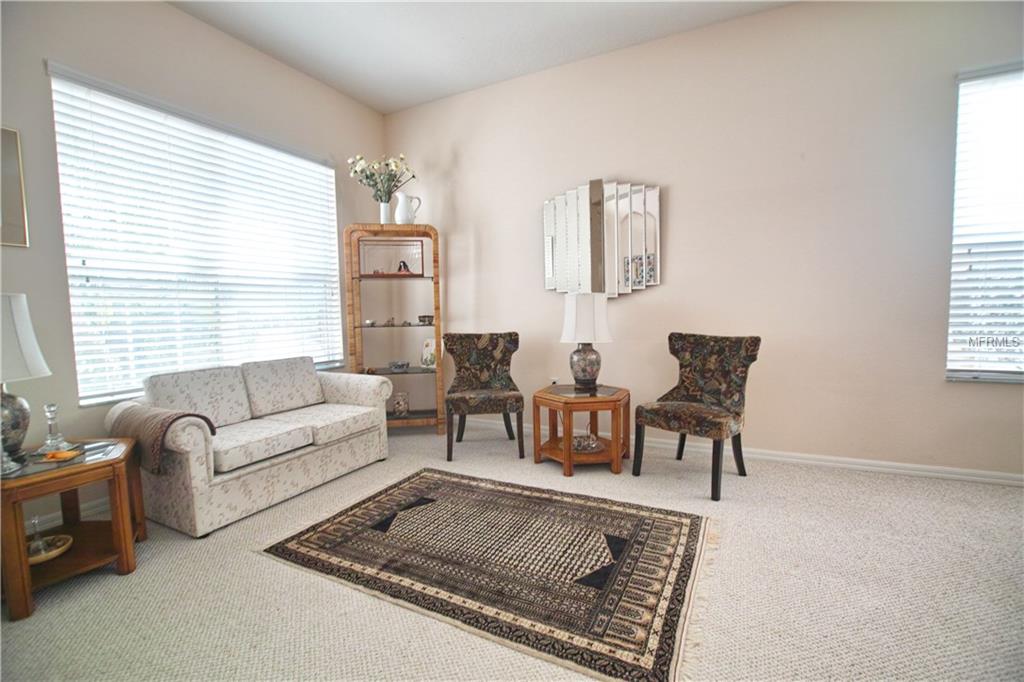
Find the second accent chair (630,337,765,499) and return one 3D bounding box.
[{"bbox_3d":[1.216,0.442,2.843,0.605,0.930,0.627,-5,5,-42],"label":"second accent chair"}]

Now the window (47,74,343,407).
[{"bbox_3d":[-2.015,-0.597,3.170,0.062,1.842,1.893,1,4,26],"label":"window"}]

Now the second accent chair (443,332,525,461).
[{"bbox_3d":[-0.239,0.423,3.513,0.638,0.935,0.605,-1,4,-3],"label":"second accent chair"}]

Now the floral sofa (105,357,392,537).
[{"bbox_3d":[-1.649,0.560,2.929,0.840,0.795,1.590,1,4,29],"label":"floral sofa"}]

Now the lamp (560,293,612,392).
[{"bbox_3d":[0.567,0.005,3.267,0.409,0.750,0.409,1,4,26],"label":"lamp"}]

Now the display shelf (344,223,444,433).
[{"bbox_3d":[-1.071,-0.083,4.017,0.812,1.911,0.352,-2,4,-8],"label":"display shelf"}]

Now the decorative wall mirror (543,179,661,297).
[{"bbox_3d":[0.723,-0.837,3.526,0.969,0.963,0.062,1,4,26],"label":"decorative wall mirror"}]

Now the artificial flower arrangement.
[{"bbox_3d":[-1.196,-1.480,3.910,0.623,0.458,0.470,-2,4,-8],"label":"artificial flower arrangement"}]

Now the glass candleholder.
[{"bbox_3d":[-2.182,0.410,2.025,0.134,0.217,0.134,1,4,26],"label":"glass candleholder"}]

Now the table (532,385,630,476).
[{"bbox_3d":[0.535,0.642,3.200,0.650,0.510,0.728,1,4,26],"label":"table"}]

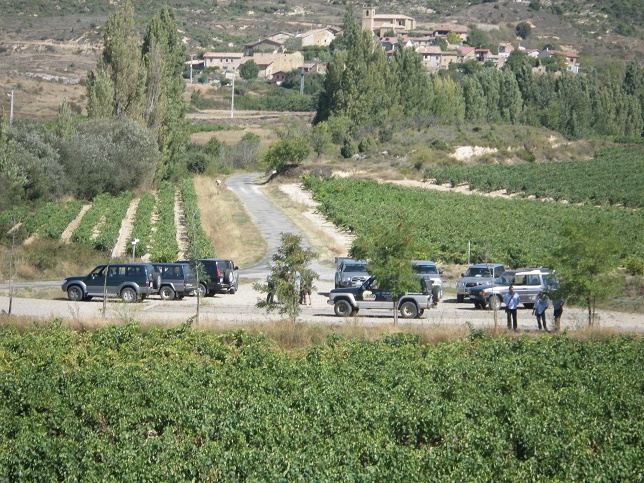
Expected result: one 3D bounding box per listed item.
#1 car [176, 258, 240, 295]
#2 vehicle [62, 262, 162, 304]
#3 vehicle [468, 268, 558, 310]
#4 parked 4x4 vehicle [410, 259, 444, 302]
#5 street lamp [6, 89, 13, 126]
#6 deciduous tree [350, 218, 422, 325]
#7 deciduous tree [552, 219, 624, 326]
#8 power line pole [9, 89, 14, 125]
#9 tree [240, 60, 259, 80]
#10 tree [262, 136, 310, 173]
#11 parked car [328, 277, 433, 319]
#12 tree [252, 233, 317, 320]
[{"bbox_3d":[-6.664,1.834,132.500,4.650,1.900,1.850,1,1,20],"label":"car"},{"bbox_3d":[-10.199,1.940,126.500,4.750,1.880,1.830,1,1,14],"label":"vehicle"},{"bbox_3d":[9.222,2.165,123.500,4.600,1.950,1.800,0,1,-24],"label":"vehicle"},{"bbox_3d":[5.099,1.973,131.500,1.850,1.900,4.700,1,1,-2],"label":"parked 4x4 vehicle"},{"bbox_3d":[-71.919,-30.984,600.000,1.400,9.000,0.400,1,1,0],"label":"street lamp"},{"bbox_3d":[2.650,1.253,107.000,2.950,4.350,2.850,1,1,0],"label":"deciduous tree"},{"bbox_3d":[10.958,1.321,107.500,3.000,4.350,2.900,1,1,0],"label":"deciduous tree"},{"bbox_3d":[-71.481,-31.099,600.000,0.600,9.200,0.500,1,1,0],"label":"power line pole"},{"bbox_3d":[-23.660,-55.805,850.000,5.900,6.500,5.800,1,1,0],"label":"tree"},{"bbox_3d":[-5.316,-12.952,390.000,7.200,5.500,6.500,1,1,0],"label":"tree"},{"bbox_3d":[2.665,2.396,113.800,4.850,1.780,1.850,1,1,12],"label":"parked car"},{"bbox_3d":[-1.513,1.493,108.000,2.720,3.750,2.600,1,1,0],"label":"tree"}]

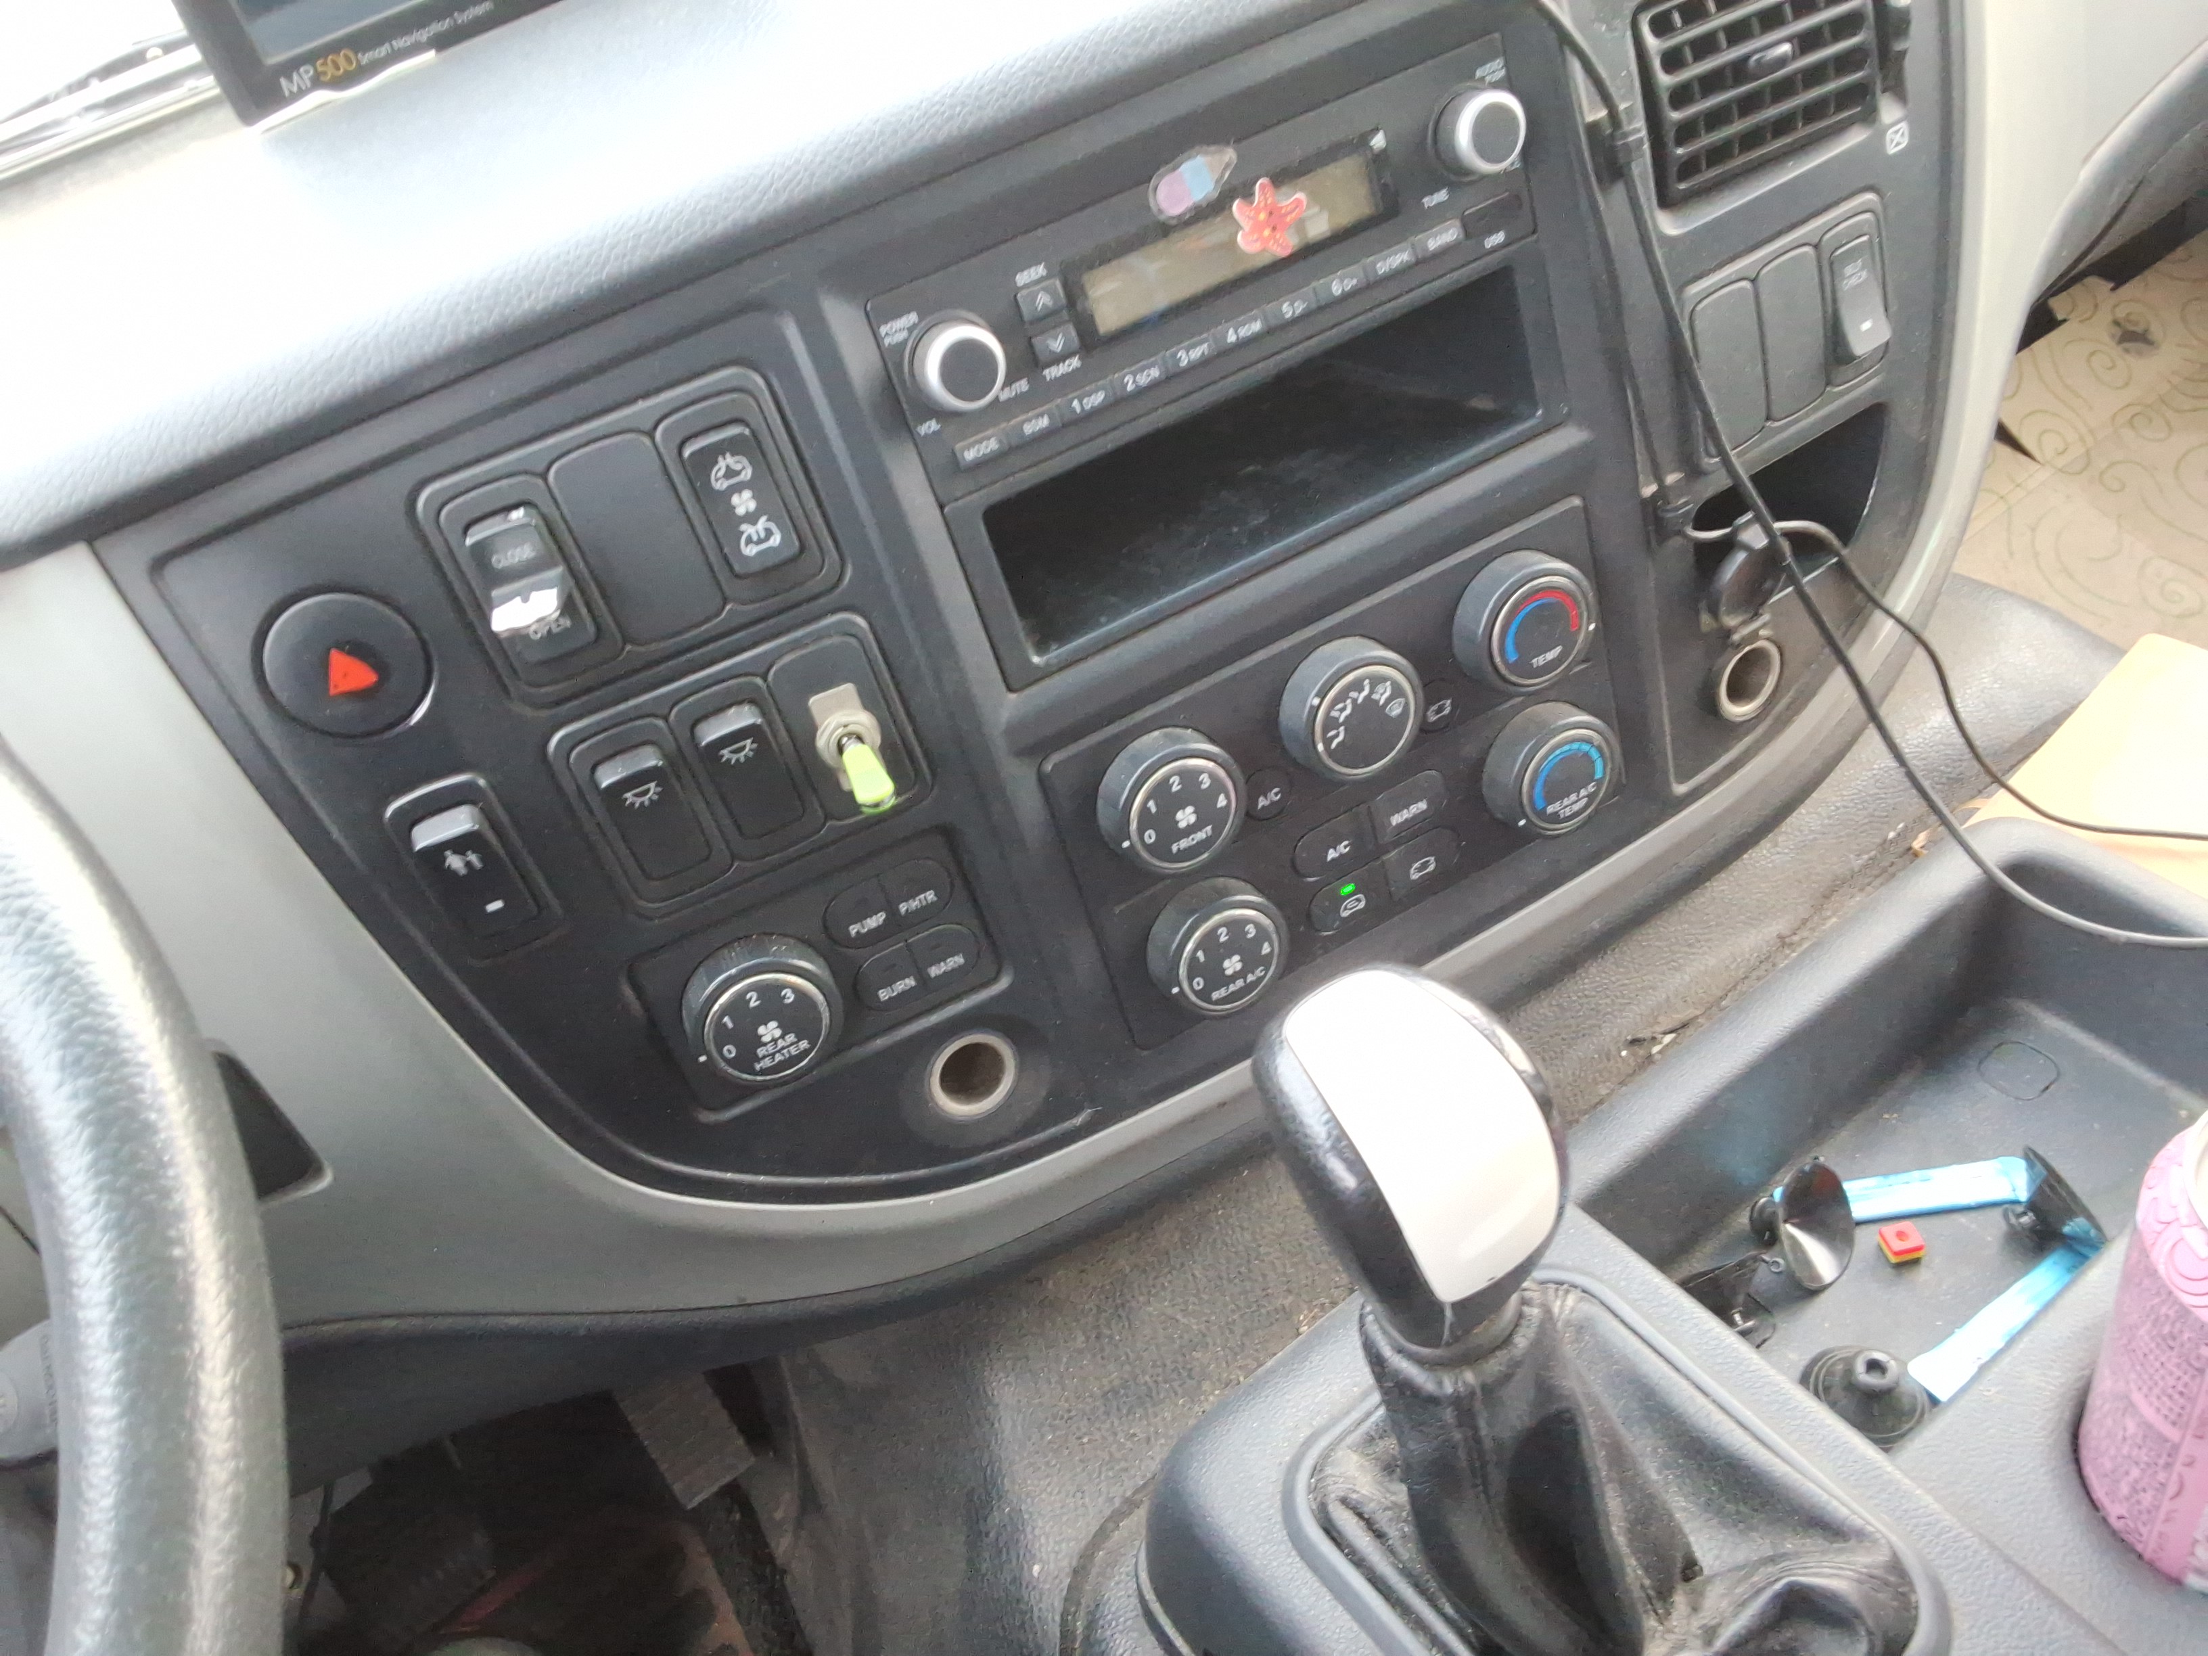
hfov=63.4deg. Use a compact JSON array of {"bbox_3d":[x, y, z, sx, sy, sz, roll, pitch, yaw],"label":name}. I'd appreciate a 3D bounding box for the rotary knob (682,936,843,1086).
[{"bbox_3d":[-0.092,0.051,0.483,0.041,0.041,0.015,-24,30,-7],"label":"rotary knob"}]

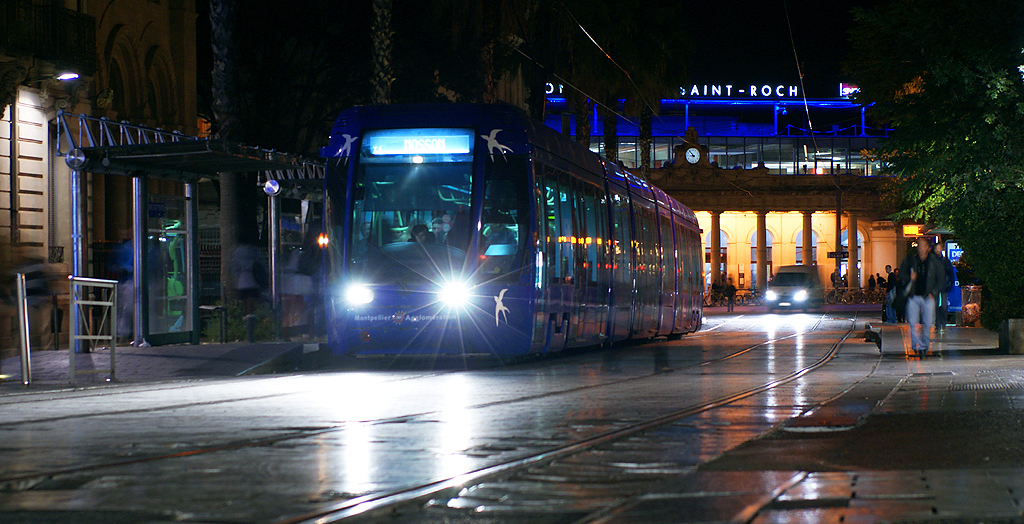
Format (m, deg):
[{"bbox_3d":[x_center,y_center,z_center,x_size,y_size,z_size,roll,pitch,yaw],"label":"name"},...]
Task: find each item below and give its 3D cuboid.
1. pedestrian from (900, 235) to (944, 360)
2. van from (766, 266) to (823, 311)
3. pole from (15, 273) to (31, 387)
[{"bbox_3d":[6.033,0.530,37.700,0.600,1.770,0.420,0,0,10],"label":"pedestrian"},{"bbox_3d":[13.516,1.311,122.000,1.970,2.220,4.900,0,0,14],"label":"van"},{"bbox_3d":[-4.475,0.618,23.500,0.085,1.030,0.085,-3,0,0],"label":"pole"}]

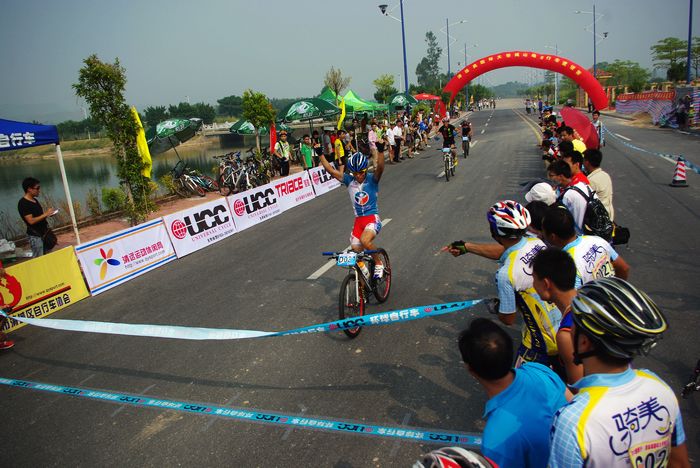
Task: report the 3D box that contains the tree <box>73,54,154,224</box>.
[{"bbox_3d":[-4.639,-1.706,10.574,1.250,3.650,1.250,0,14,21],"label":"tree"}]

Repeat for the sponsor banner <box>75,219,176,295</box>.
[{"bbox_3d":[-3.570,0.312,8.607,0.060,0.780,1.980,-13,9,23],"label":"sponsor banner"}]

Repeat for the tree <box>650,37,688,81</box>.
[{"bbox_3d":[24.618,-12.246,40.563,3.200,5.700,3.200,0,14,21],"label":"tree"}]

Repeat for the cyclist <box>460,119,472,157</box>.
[{"bbox_3d":[4.830,-3.981,21.810,0.600,1.560,1.650,0,14,19],"label":"cyclist"}]

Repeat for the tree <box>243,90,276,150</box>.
[{"bbox_3d":[-3.072,-3.326,18.000,1.200,3.350,1.200,1,15,23],"label":"tree"}]

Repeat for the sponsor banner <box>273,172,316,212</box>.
[{"bbox_3d":[-1.436,-1.186,13.958,0.180,0.770,2.418,0,14,18],"label":"sponsor banner"}]

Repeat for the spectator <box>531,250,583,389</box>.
[{"bbox_3d":[1.008,0.894,2.515,0.360,1.680,0.480,5,17,36],"label":"spectator"}]

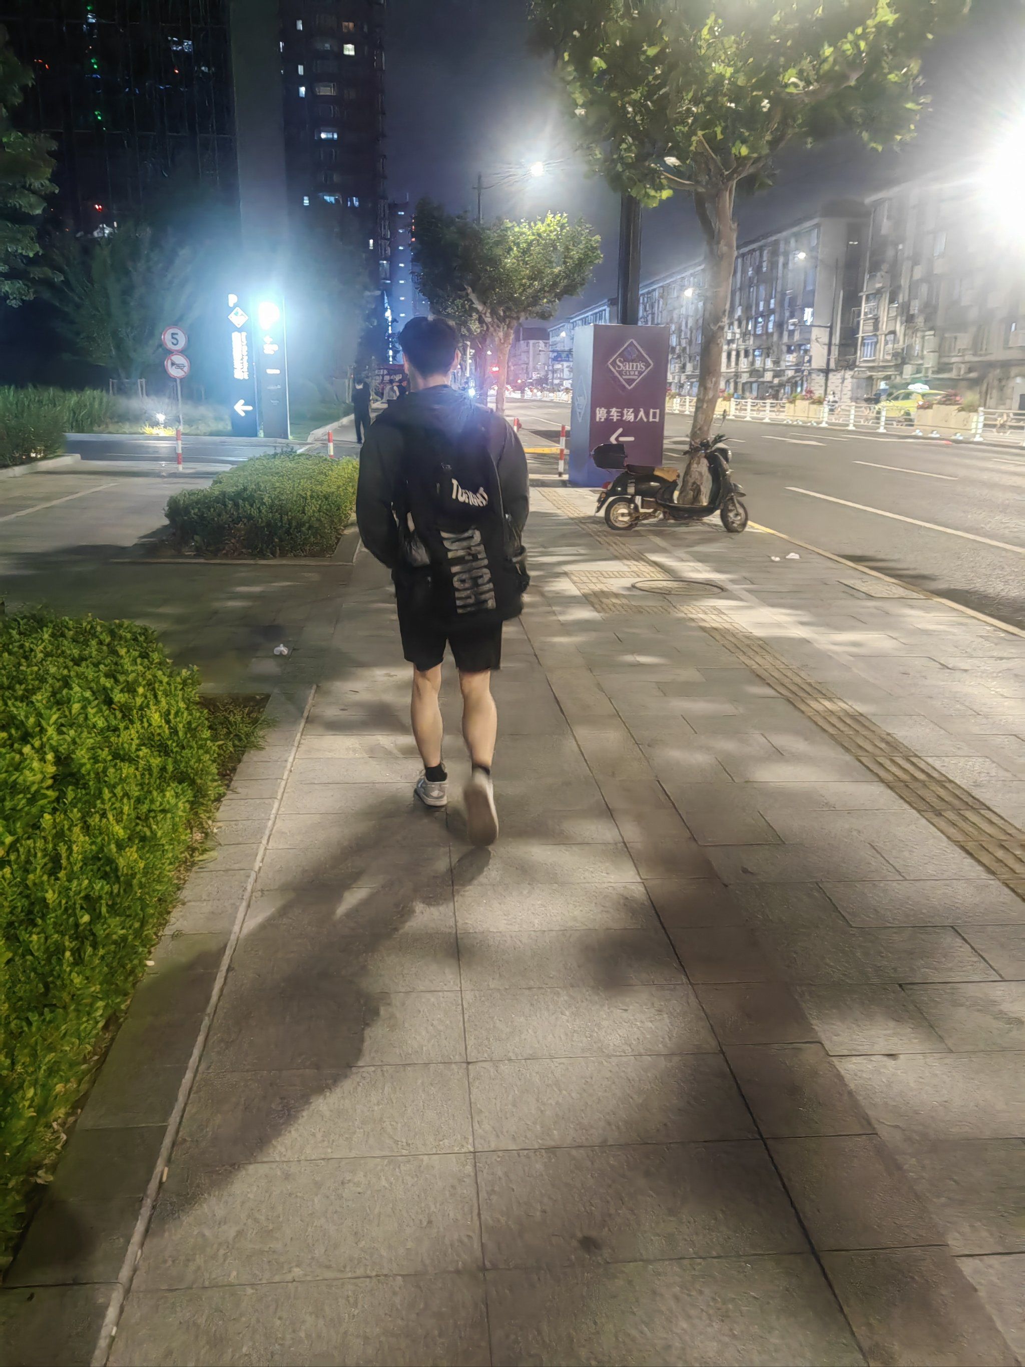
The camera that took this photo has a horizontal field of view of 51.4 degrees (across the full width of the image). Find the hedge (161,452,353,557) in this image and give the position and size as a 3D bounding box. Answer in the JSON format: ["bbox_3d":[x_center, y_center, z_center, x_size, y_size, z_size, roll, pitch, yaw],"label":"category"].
[{"bbox_3d":[-2.499,-2.099,11.748,1.700,0.550,4.800,0,16,-5],"label":"hedge"}]

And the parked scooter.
[{"bbox_3d":[1.683,-2.140,11.236,1.690,1.080,0.680,1,16,-1],"label":"parked scooter"}]

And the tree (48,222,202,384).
[{"bbox_3d":[-12.142,-11.185,33.235,4.600,5.800,4.400,0,16,-5],"label":"tree"}]

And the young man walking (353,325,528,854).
[{"bbox_3d":[-0.242,-0.367,3.706,0.600,1.720,0.580,0,16,-5],"label":"young man walking"}]

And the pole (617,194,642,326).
[{"bbox_3d":[1.776,-7.172,15.350,0.340,8.500,0.340,0,16,-5],"label":"pole"}]

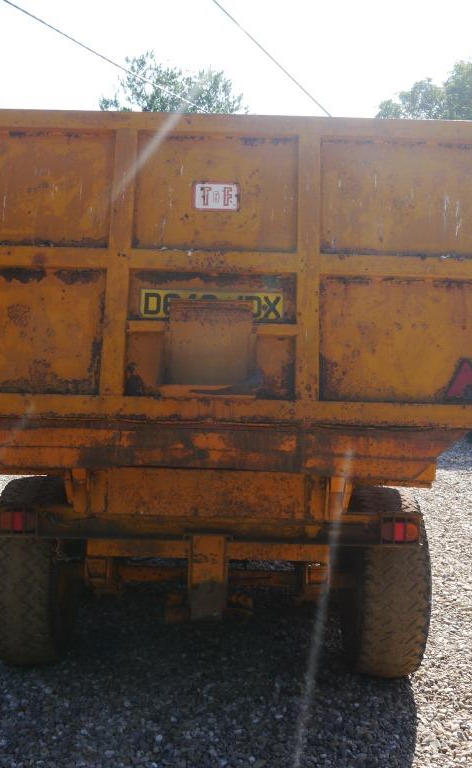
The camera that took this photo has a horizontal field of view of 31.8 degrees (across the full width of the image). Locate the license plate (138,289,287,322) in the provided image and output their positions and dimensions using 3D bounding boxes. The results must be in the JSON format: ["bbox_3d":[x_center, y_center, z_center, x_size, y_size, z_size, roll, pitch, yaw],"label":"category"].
[{"bbox_3d":[-0.086,-0.287,3.025,0.520,0.111,0.010,2,-10,0],"label":"license plate"}]

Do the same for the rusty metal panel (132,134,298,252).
[{"bbox_3d":[-0.072,-0.717,3.092,0.604,0.463,0.040,2,-10,0],"label":"rusty metal panel"}]

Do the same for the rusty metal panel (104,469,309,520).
[{"bbox_3d":[-0.109,0.405,3.060,0.750,0.175,0.040,2,-7,0],"label":"rusty metal panel"}]

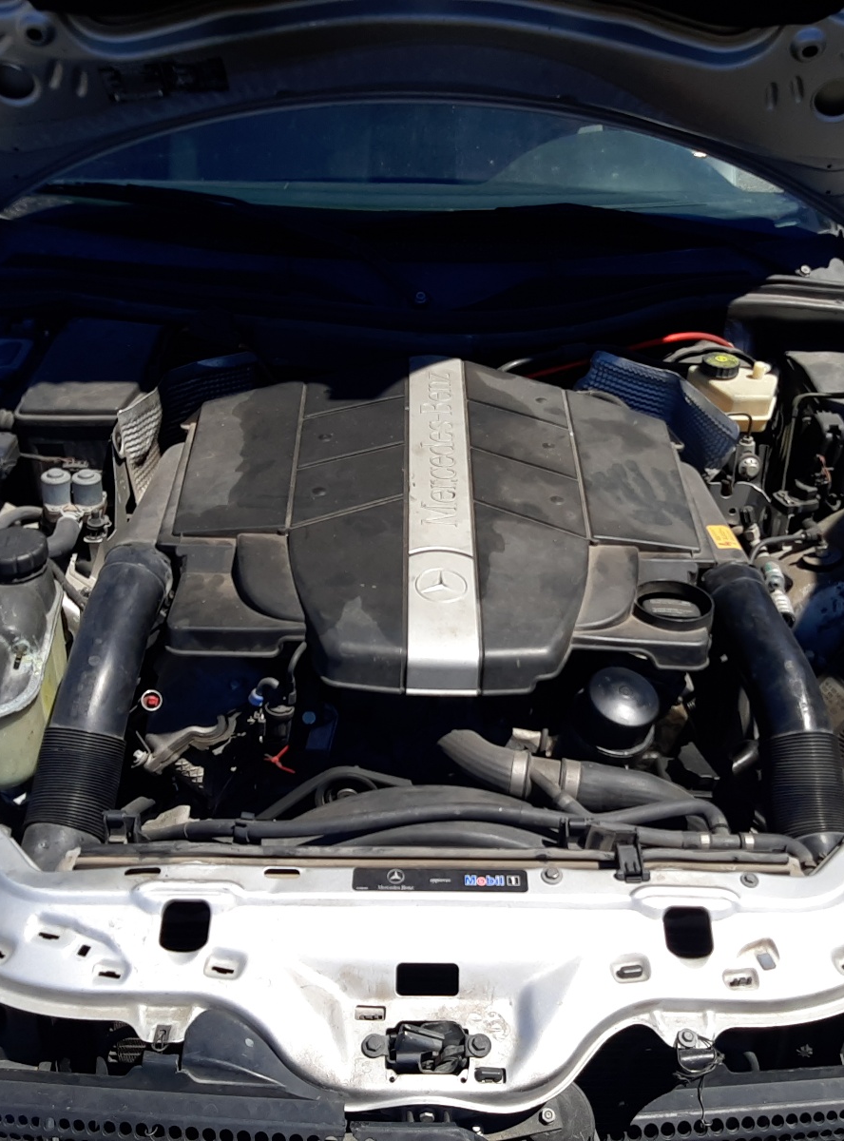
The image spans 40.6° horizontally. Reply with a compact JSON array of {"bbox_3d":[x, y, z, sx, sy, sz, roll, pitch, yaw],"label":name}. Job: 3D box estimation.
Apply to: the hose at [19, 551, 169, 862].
[{"bbox_3d":[-0.317,0.114,1.155,0.090,0.100,0.360,1,50,0],"label":"hose"}]

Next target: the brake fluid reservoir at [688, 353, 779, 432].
[{"bbox_3d":[0.441,-0.260,1.624,0.105,0.115,0.135,1,35,0],"label":"brake fluid reservoir"}]

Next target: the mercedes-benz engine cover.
[{"bbox_3d":[0.021,-0.079,1.359,0.640,0.145,0.585,1,41,0],"label":"mercedes-benz engine cover"}]

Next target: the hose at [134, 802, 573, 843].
[{"bbox_3d":[-0.057,0.221,1.020,0.375,0.030,0.022,1,35,0],"label":"hose"}]

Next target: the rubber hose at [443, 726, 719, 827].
[{"bbox_3d":[0.152,0.210,1.137,0.270,0.068,0.068,15,37,20],"label":"rubber hose"}]

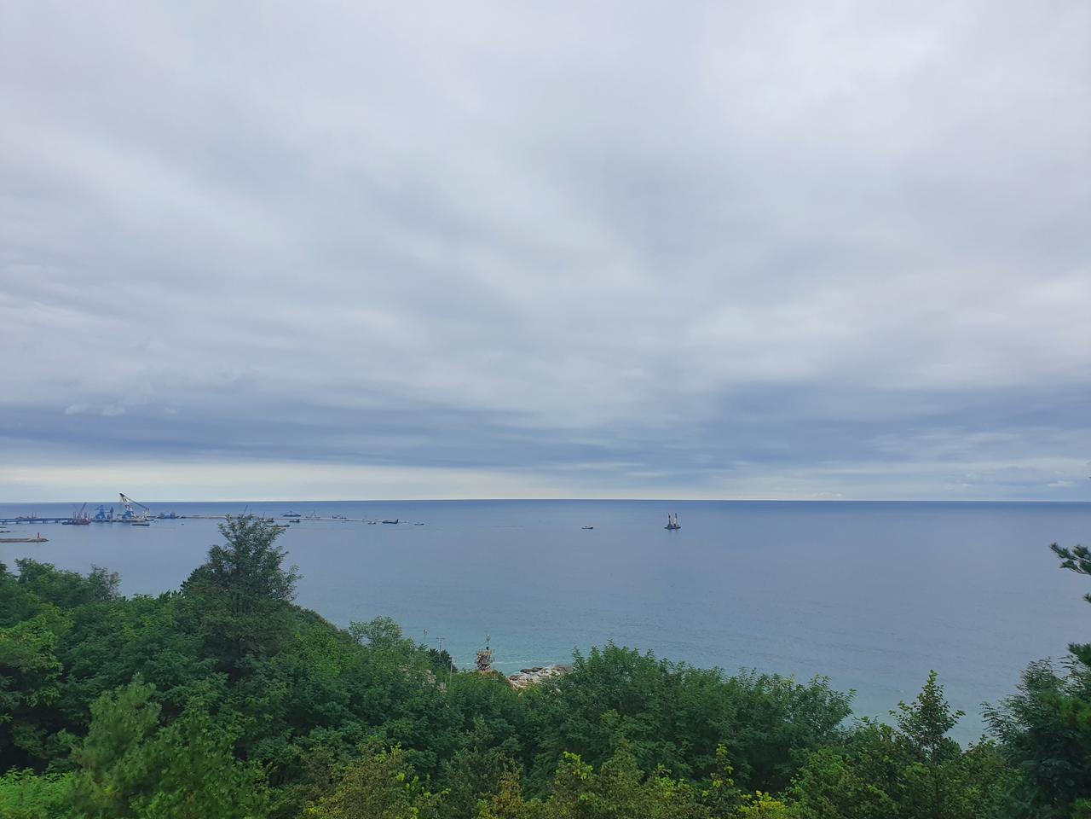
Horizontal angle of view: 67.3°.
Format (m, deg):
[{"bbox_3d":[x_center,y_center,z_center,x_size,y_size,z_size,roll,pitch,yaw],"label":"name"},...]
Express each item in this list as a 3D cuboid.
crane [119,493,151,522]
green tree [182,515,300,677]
[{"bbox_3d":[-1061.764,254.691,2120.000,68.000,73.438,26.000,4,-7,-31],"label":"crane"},{"bbox_3d":[-20.452,12.557,55.000,7.600,10.600,7.400,2,-7,-20],"label":"green tree"}]

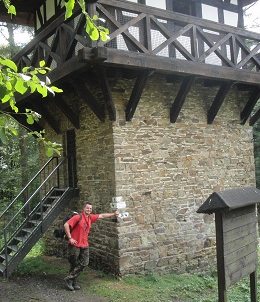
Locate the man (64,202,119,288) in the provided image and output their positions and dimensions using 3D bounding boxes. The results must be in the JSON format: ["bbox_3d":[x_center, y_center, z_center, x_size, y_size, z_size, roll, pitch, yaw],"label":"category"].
[{"bbox_3d":[-0.770,1.920,7.750,1.130,1.720,0.450,0,-4,-32],"label":"man"}]

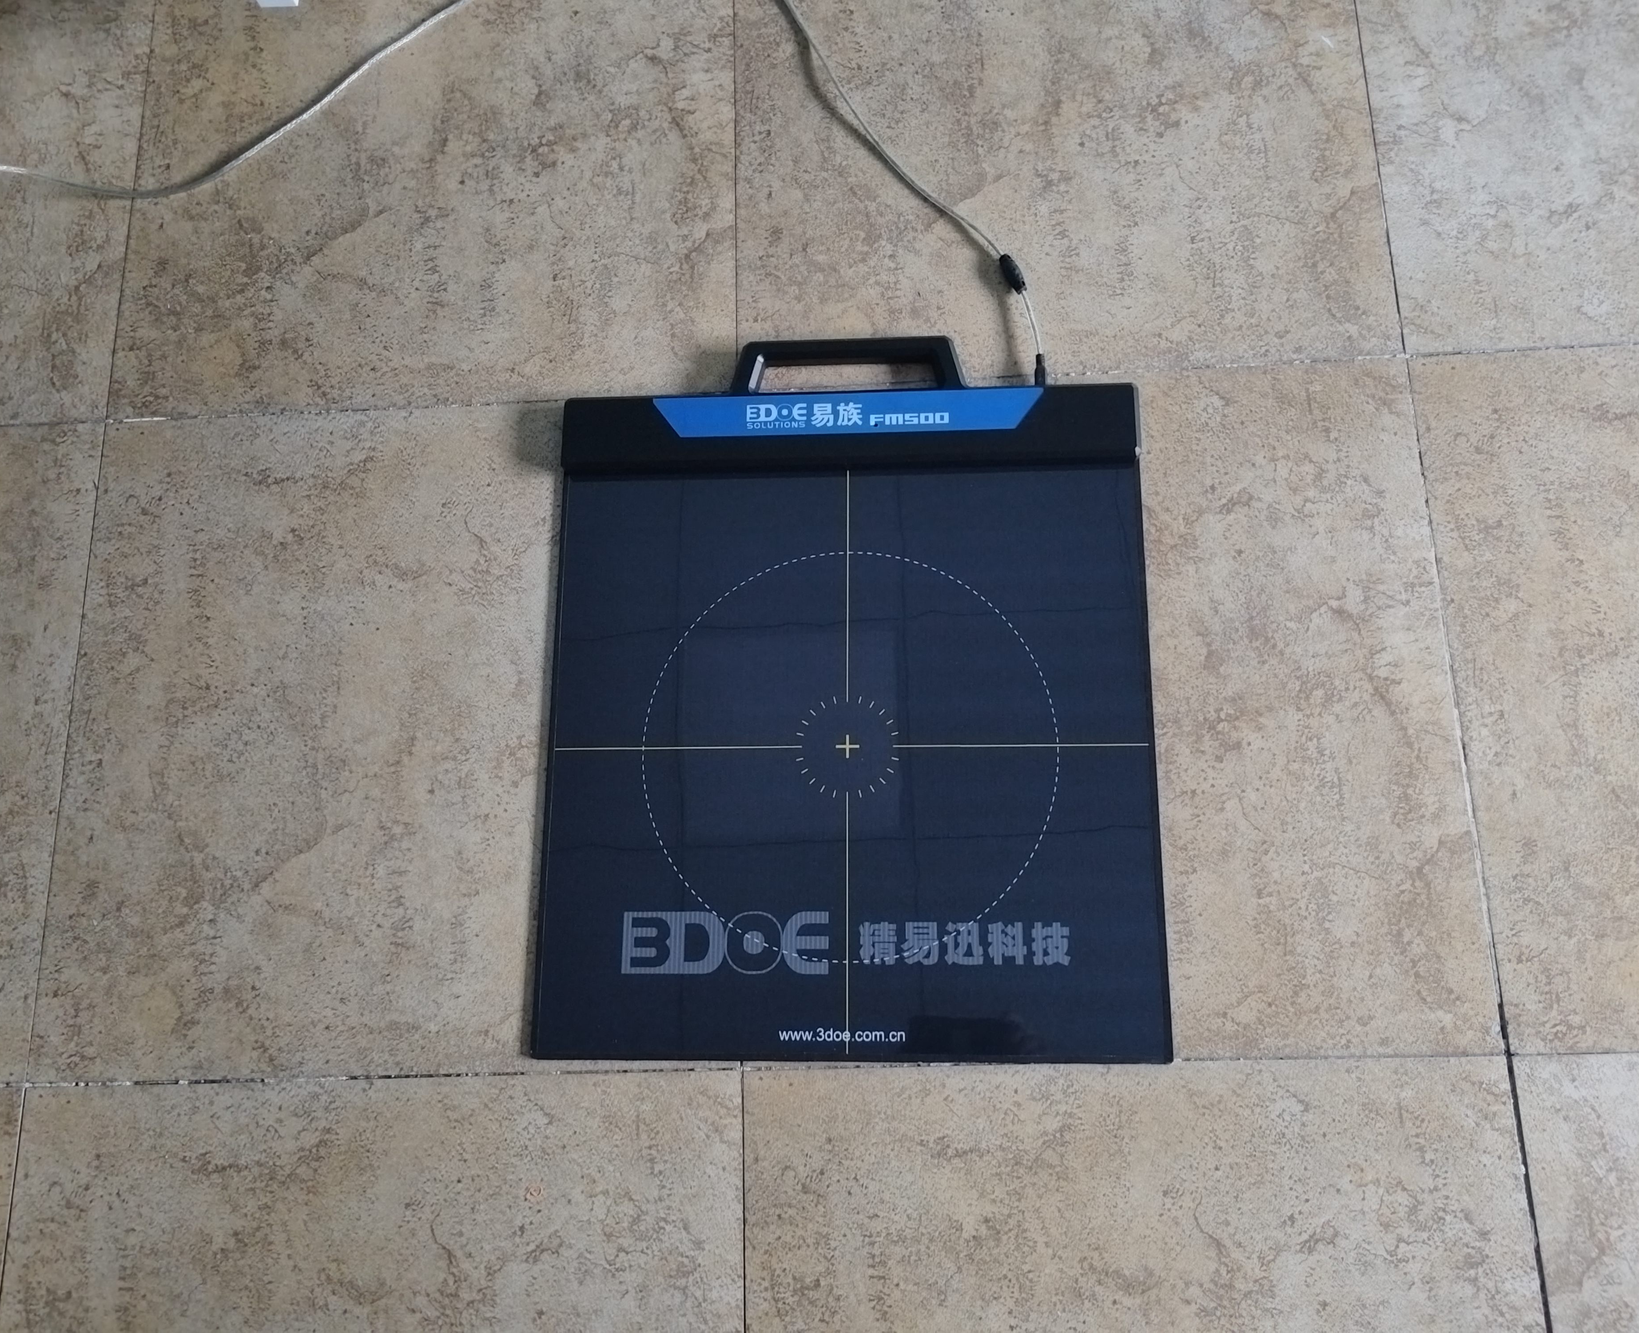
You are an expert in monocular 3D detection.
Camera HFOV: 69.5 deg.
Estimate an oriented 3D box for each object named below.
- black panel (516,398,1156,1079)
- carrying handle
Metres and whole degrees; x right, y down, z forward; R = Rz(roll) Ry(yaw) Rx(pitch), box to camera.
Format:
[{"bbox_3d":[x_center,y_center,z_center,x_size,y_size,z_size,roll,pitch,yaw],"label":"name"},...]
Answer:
[{"bbox_3d":[0.024,0.036,1.003,0.512,0.028,0.571,-1,77,3],"label":"black panel"},{"bbox_3d":[0.027,-0.268,1.070,0.212,0.022,0.053,-1,77,3],"label":"carrying handle"}]

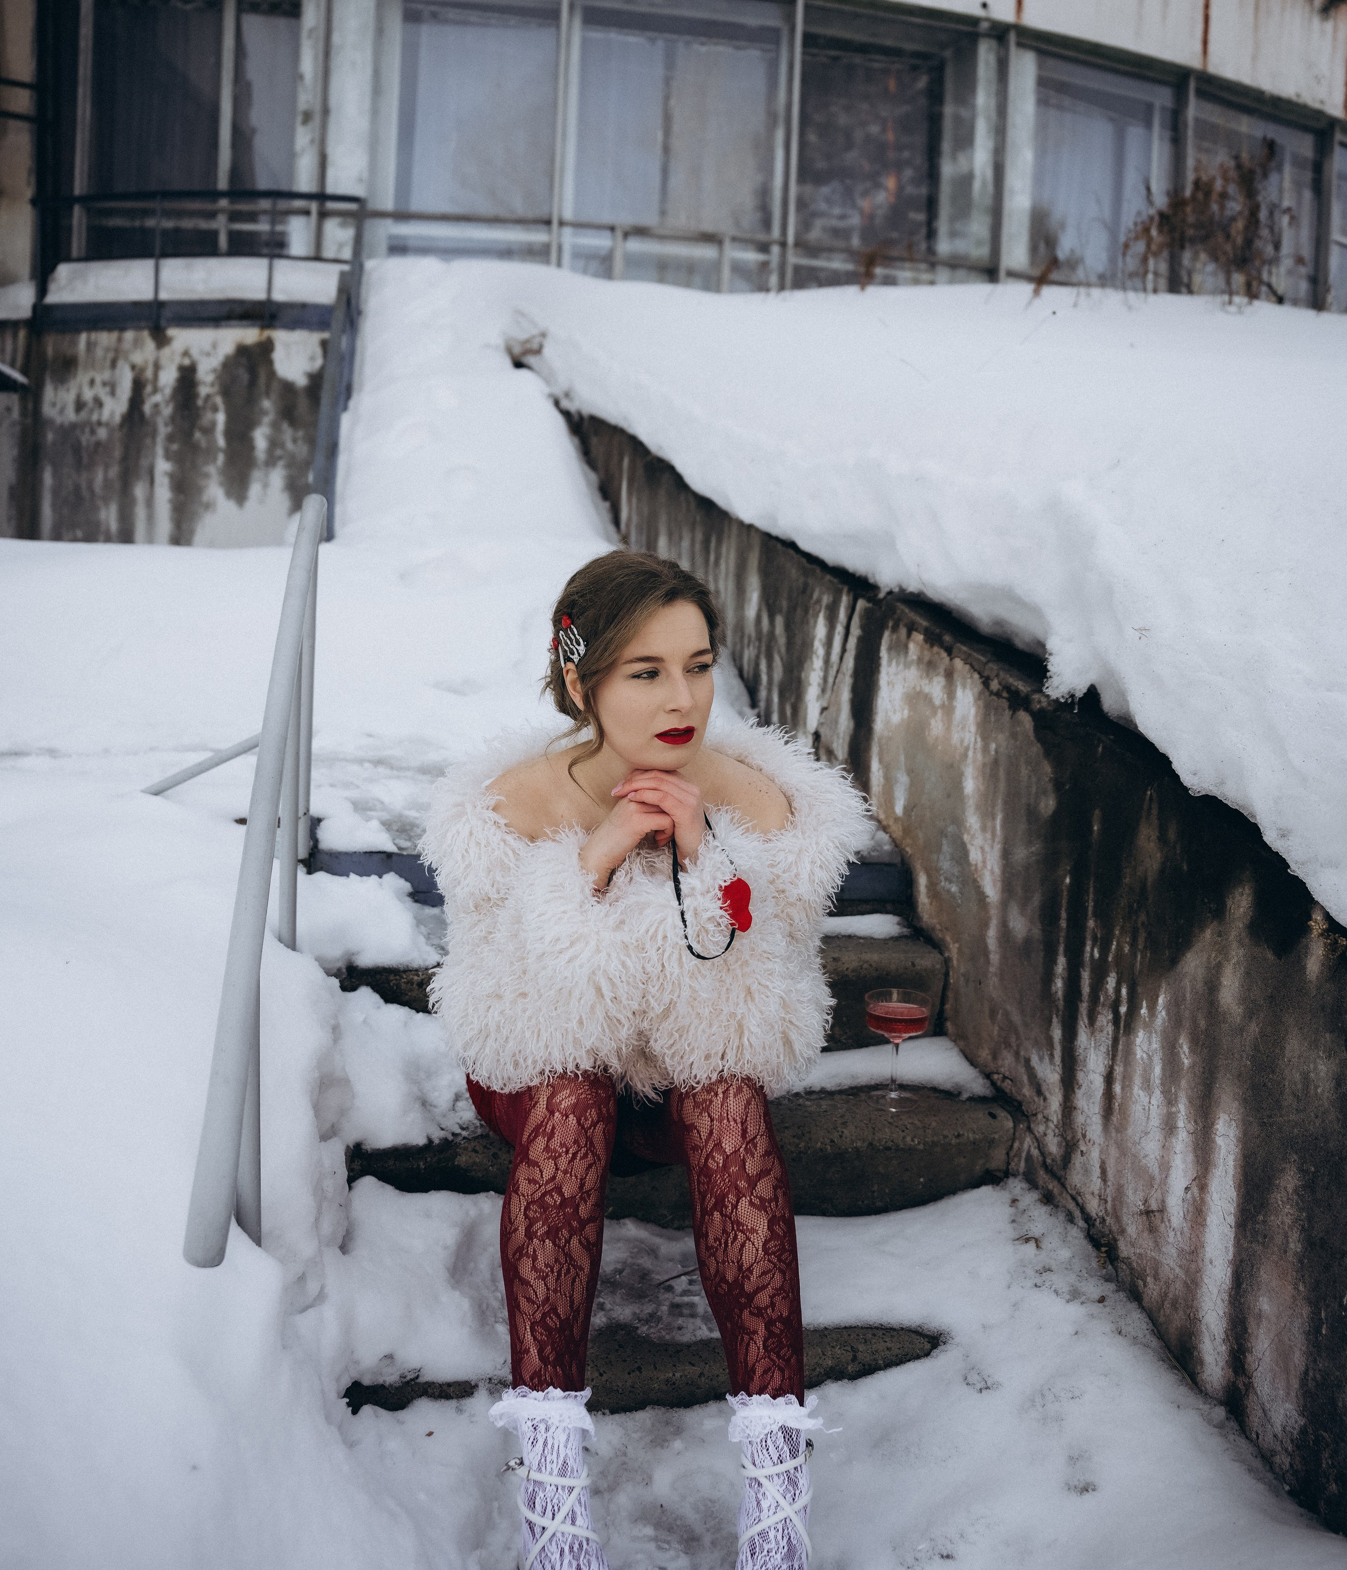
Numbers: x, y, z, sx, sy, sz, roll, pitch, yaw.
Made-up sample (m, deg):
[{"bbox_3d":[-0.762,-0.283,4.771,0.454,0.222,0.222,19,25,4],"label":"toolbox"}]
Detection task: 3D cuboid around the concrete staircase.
[{"bbox_3d":[-0.010,0.480,2.128,1.080,0.613,1.108,1,5,-11],"label":"concrete staircase"}]

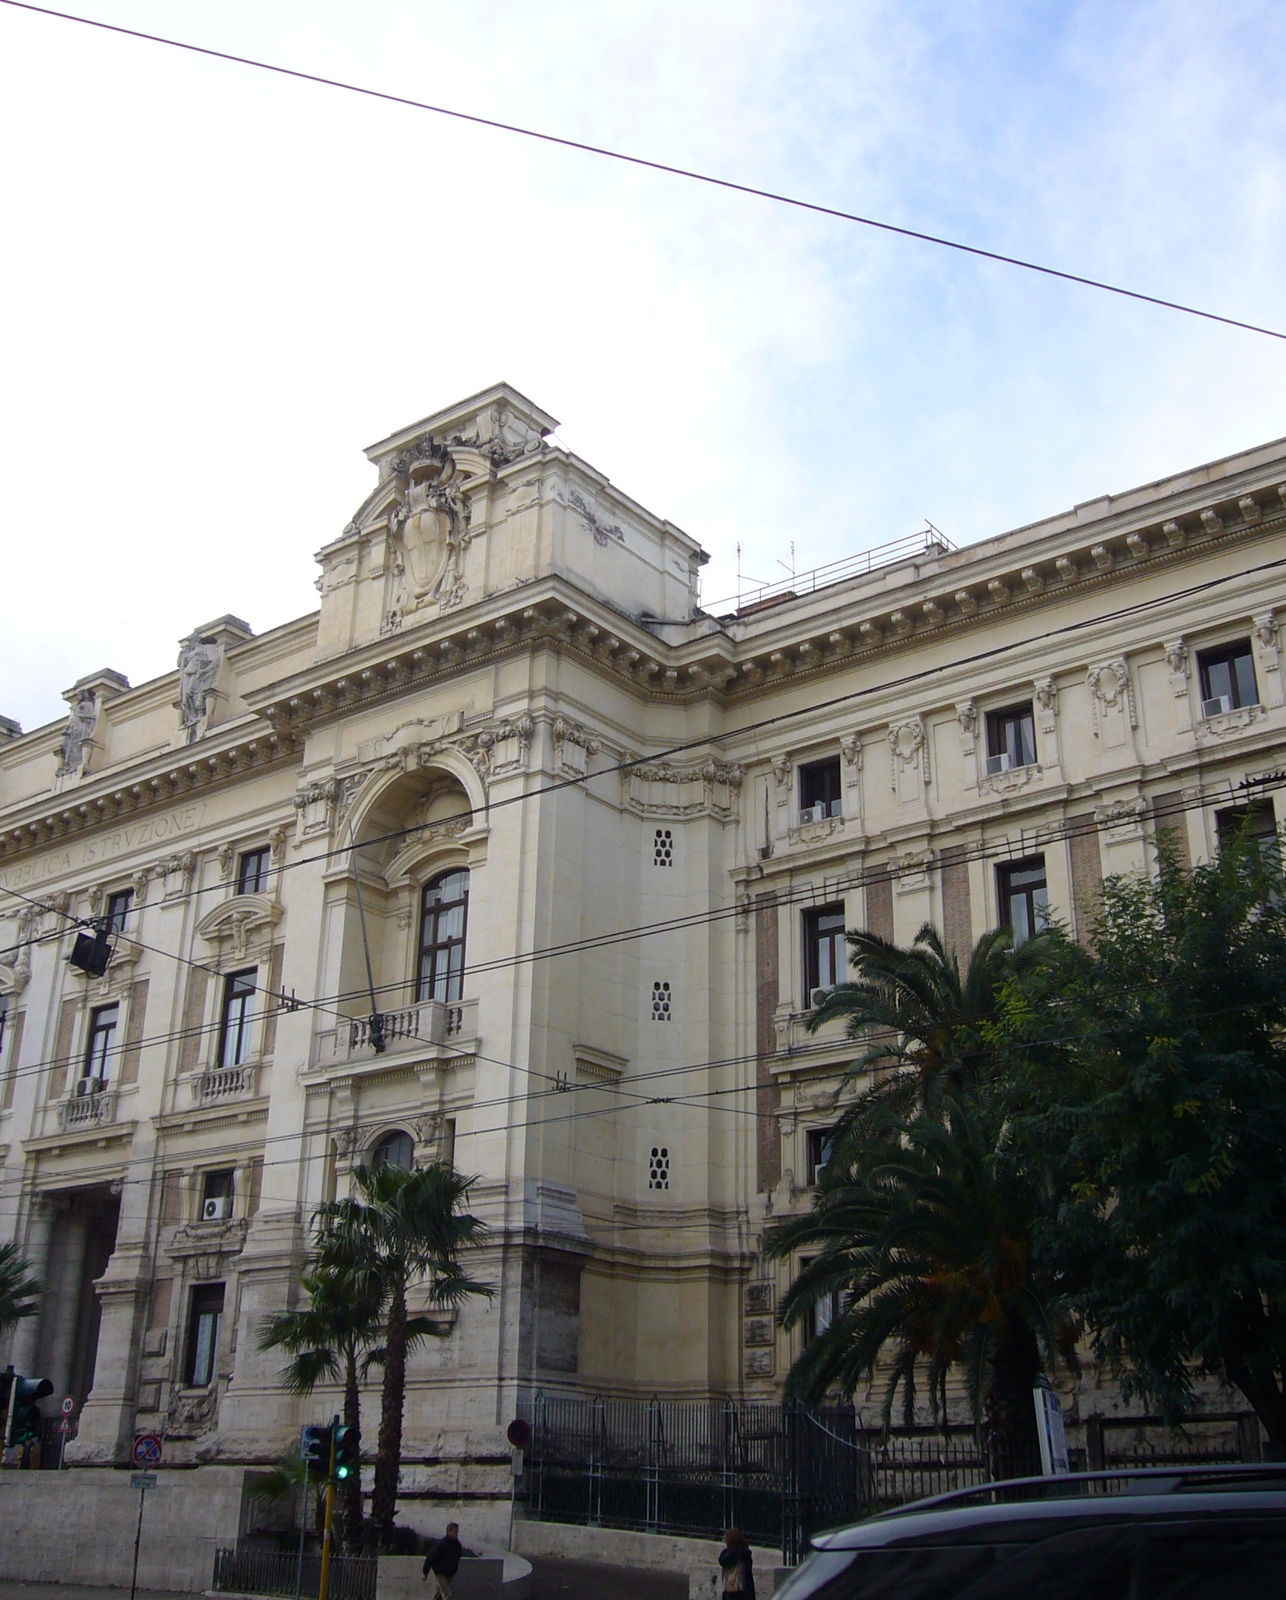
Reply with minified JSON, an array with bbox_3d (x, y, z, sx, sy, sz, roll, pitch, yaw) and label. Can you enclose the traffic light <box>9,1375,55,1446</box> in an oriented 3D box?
[{"bbox_3d":[-8.524,8.478,23.952,0.500,0.960,0.380,-5,-23,14],"label":"traffic light"}]

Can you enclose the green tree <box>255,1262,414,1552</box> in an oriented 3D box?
[{"bbox_3d":[-7.268,14.479,41.011,3.600,6.800,3.600,1,-23,0],"label":"green tree"}]

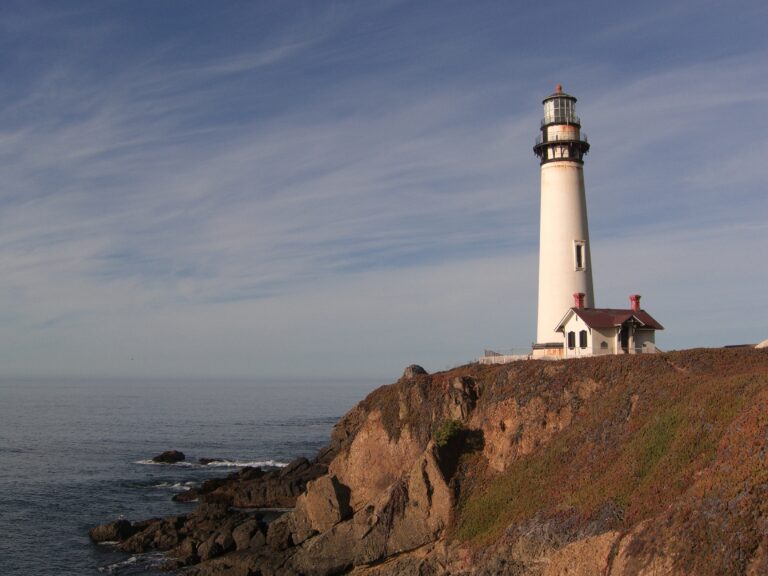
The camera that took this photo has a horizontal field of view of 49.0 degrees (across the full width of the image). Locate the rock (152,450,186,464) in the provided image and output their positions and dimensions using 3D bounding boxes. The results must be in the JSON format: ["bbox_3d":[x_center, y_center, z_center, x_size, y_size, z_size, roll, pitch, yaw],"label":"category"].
[{"bbox_3d":[-30.100,23.600,118.400,4.700,1.850,3.200,1,-6,-14],"label":"rock"}]

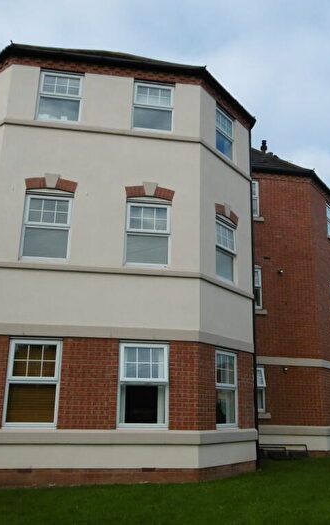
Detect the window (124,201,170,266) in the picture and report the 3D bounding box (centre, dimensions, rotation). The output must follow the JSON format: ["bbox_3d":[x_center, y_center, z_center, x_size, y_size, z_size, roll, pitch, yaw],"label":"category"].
[{"bbox_3d":[-0.312,-0.529,9.281,0.875,1.277,0.100,3,-17,-8],"label":"window"}]

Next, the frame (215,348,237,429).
[{"bbox_3d":[1.183,2.450,9.359,0.100,1.408,0.875,-11,-21,36],"label":"frame"}]

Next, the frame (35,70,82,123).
[{"bbox_3d":[-2.110,-3.306,9.789,0.840,1.101,0.100,4,-16,-8],"label":"frame"}]

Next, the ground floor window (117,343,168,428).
[{"bbox_3d":[-0.380,2.140,8.509,0.883,1.454,0.120,4,-16,-8],"label":"ground floor window"}]

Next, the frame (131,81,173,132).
[{"bbox_3d":[-0.244,-3.184,10.063,0.821,1.094,0.100,4,-16,-8],"label":"frame"}]

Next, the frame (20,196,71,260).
[{"bbox_3d":[-2.186,-0.638,9.017,0.865,1.267,0.100,3,-17,-8],"label":"frame"}]

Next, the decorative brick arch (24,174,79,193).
[{"bbox_3d":[-2.145,-1.495,9.192,0.971,0.362,0.100,4,-16,-8],"label":"decorative brick arch"}]

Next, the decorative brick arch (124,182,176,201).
[{"bbox_3d":[-0.294,-1.375,9.464,0.975,0.367,0.100,4,-16,-8],"label":"decorative brick arch"}]

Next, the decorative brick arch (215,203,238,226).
[{"bbox_3d":[1.325,-1.075,10.425,0.100,0.379,0.966,-11,-21,36],"label":"decorative brick arch"}]

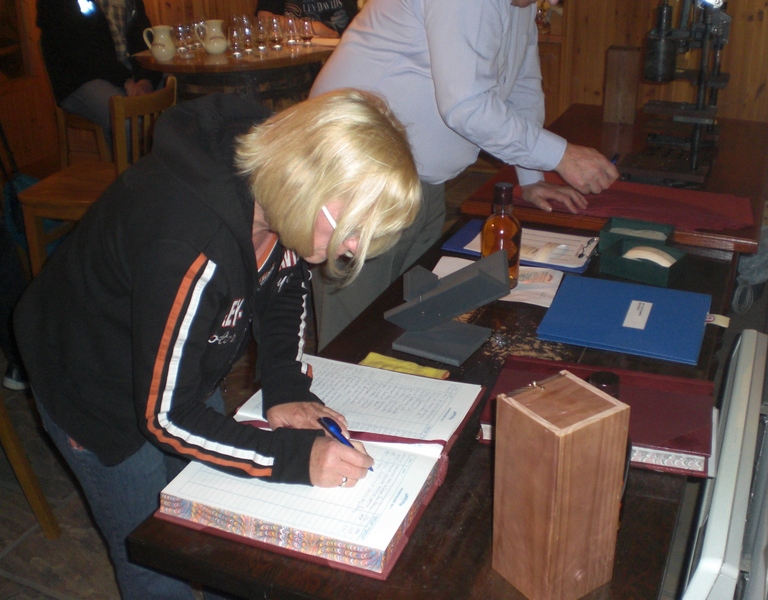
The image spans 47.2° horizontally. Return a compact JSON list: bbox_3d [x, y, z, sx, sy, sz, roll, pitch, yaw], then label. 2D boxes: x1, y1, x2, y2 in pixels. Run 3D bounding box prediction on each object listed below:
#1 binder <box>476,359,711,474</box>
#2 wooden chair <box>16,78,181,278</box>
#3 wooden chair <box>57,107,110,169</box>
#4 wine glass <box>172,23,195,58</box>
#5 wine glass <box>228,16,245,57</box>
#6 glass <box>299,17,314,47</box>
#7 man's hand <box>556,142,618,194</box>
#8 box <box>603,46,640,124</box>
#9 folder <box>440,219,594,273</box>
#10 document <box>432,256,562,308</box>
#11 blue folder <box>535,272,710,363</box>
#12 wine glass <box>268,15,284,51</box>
[{"bbox_3d":[0.344,0.179,1.403,0.335,0.036,0.223,7,25,17],"label":"binder"},{"bbox_3d":[-1.173,-0.459,3.679,0.510,0.895,0.440,8,28,19],"label":"wooden chair"},{"bbox_3d":[-1.459,-0.742,4.633,0.360,0.520,0.360,4,26,11],"label":"wooden chair"},{"bbox_3d":[-0.778,-1.010,3.400,0.067,0.117,0.067,-7,25,-11],"label":"wine glass"},{"bbox_3d":[-0.561,-0.985,3.333,0.062,0.117,0.062,-1,26,0],"label":"wine glass"},{"bbox_3d":[-0.307,-1.064,3.483,0.062,0.117,0.062,-1,26,0],"label":"glass"},{"bbox_3d":[0.544,-0.353,2.360,0.155,0.115,0.105,7,27,16],"label":"man's hand"},{"bbox_3d":[0.820,-0.741,3.009,0.105,0.250,0.105,8,26,21],"label":"box"},{"bbox_3d":[0.354,-0.144,2.245,0.360,0.015,0.235,10,28,22],"label":"folder"},{"bbox_3d":[0.257,-0.048,2.067,0.300,0.006,0.212,8,28,19],"label":"document"},{"bbox_3d":[0.485,0.031,1.750,0.293,0.014,0.302,9,26,22],"label":"blue folder"},{"bbox_3d":[-0.425,-1.040,3.439,0.062,0.117,0.062,-1,26,0],"label":"wine glass"}]

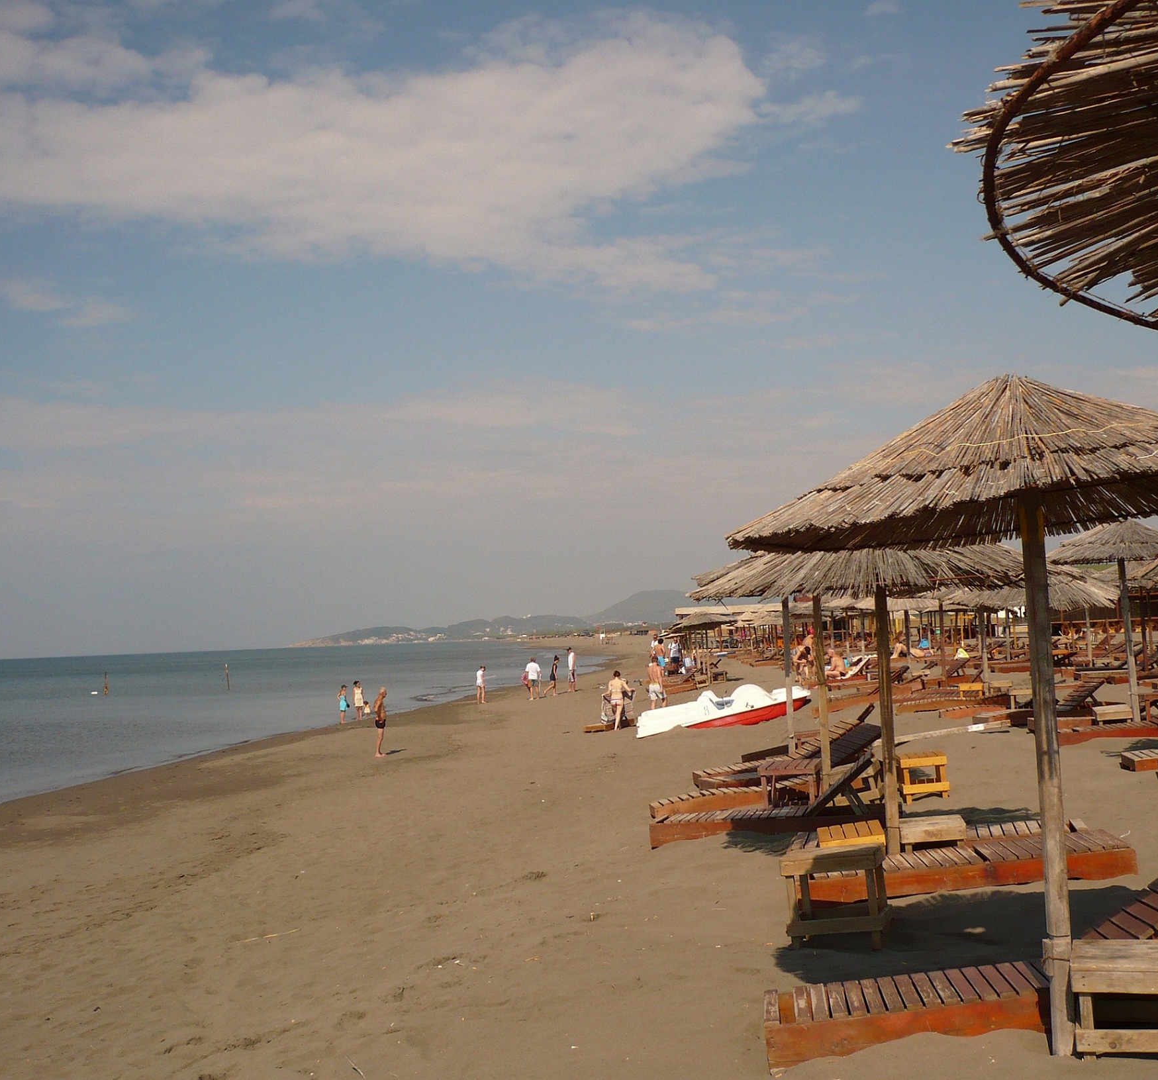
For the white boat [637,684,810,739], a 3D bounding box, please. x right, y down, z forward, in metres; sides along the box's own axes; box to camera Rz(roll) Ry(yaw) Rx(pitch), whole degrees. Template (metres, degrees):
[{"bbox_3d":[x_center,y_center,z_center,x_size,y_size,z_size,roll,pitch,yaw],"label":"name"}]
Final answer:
[{"bbox_3d":[3.511,4.035,35.603,4.200,1.050,1.650,-13,-4,-1],"label":"white boat"}]

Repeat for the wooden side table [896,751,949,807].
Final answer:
[{"bbox_3d":[3.269,2.254,13.723,0.450,0.420,0.480,-6,-5,8],"label":"wooden side table"}]

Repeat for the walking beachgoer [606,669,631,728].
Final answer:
[{"bbox_3d":[1.126,4.421,40.595,0.620,1.660,0.450,-3,-4,6],"label":"walking beachgoer"}]

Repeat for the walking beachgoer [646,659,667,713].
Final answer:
[{"bbox_3d":[2.272,4.398,42.798,0.550,1.760,0.400,-3,-4,6],"label":"walking beachgoer"}]

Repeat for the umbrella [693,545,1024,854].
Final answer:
[{"bbox_3d":[2.020,0.982,9.851,2.280,2.550,2.280,-2,-4,0],"label":"umbrella"}]

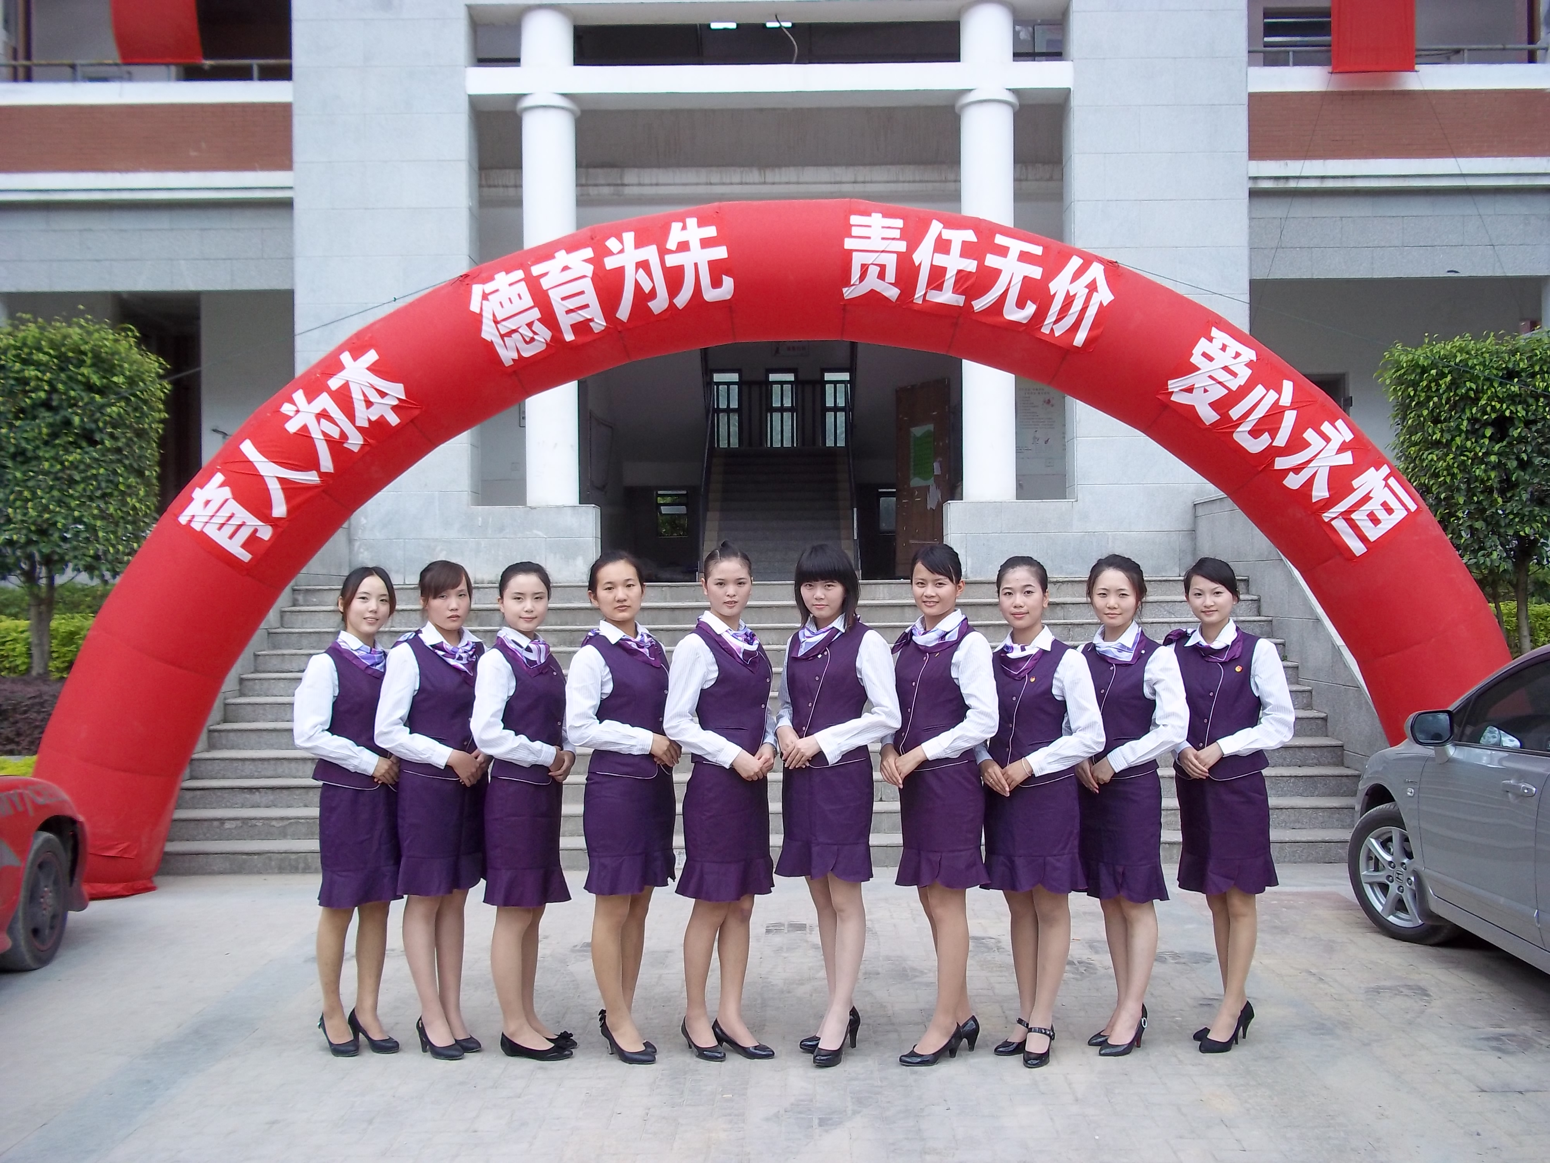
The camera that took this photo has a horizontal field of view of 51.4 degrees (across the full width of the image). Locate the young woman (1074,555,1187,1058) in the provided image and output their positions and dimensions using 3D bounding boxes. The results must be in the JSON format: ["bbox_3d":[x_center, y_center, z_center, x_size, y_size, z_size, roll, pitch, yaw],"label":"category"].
[{"bbox_3d":[1.177,0.730,5.340,0.450,1.641,0.330,-1,0,42],"label":"young woman"}]

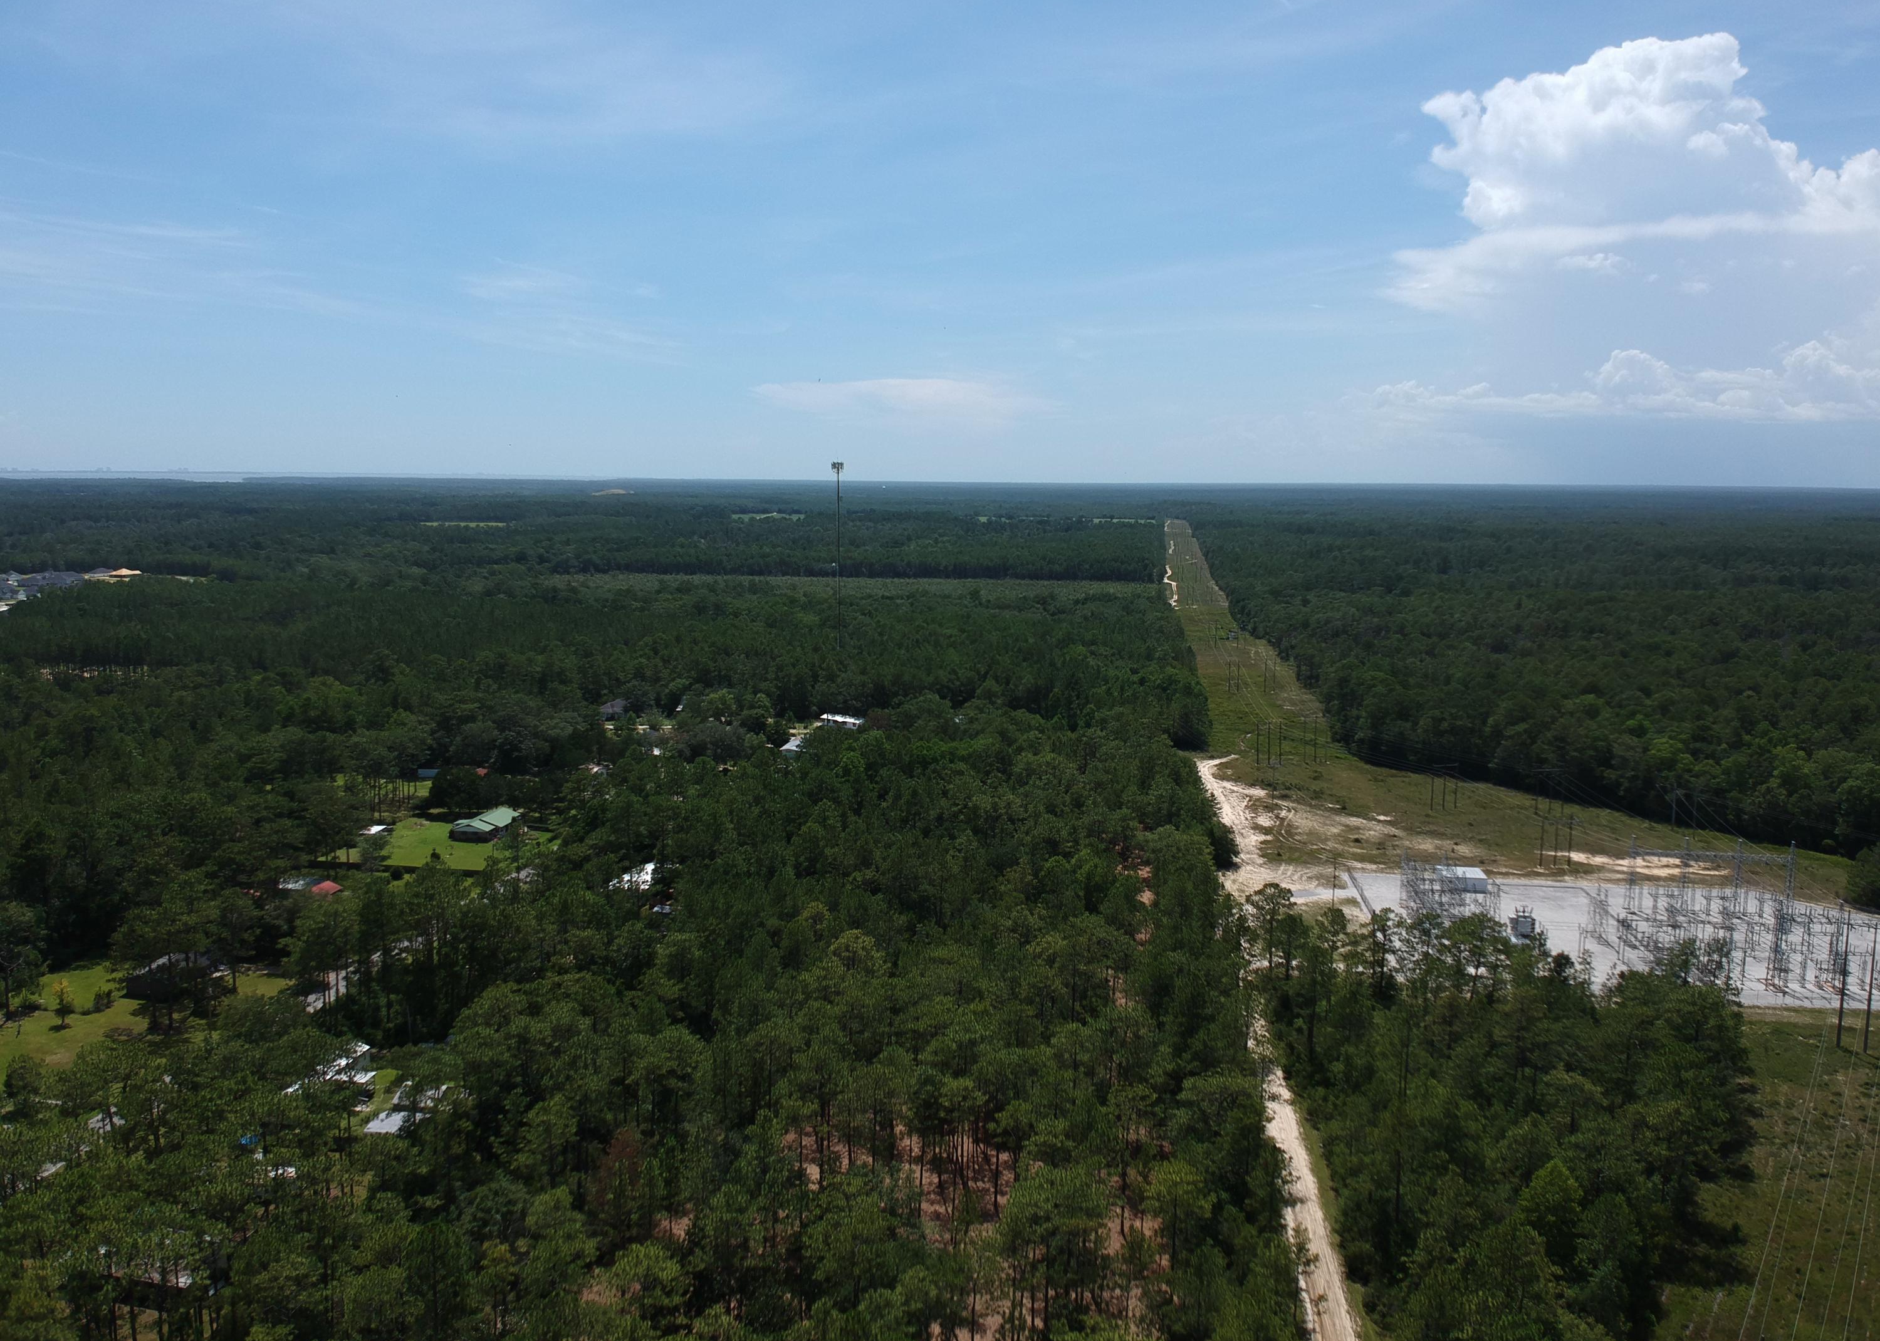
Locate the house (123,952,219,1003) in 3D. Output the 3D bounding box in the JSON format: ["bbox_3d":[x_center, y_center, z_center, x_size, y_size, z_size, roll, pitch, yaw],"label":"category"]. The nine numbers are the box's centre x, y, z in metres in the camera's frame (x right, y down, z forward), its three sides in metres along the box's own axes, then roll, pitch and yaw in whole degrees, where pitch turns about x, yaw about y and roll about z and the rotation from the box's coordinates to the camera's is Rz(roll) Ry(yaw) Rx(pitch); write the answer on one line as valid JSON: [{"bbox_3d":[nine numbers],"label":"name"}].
[{"bbox_3d":[-150.486,59.048,266.123,9.600,4.800,13.000,1,8,6],"label":"house"}]

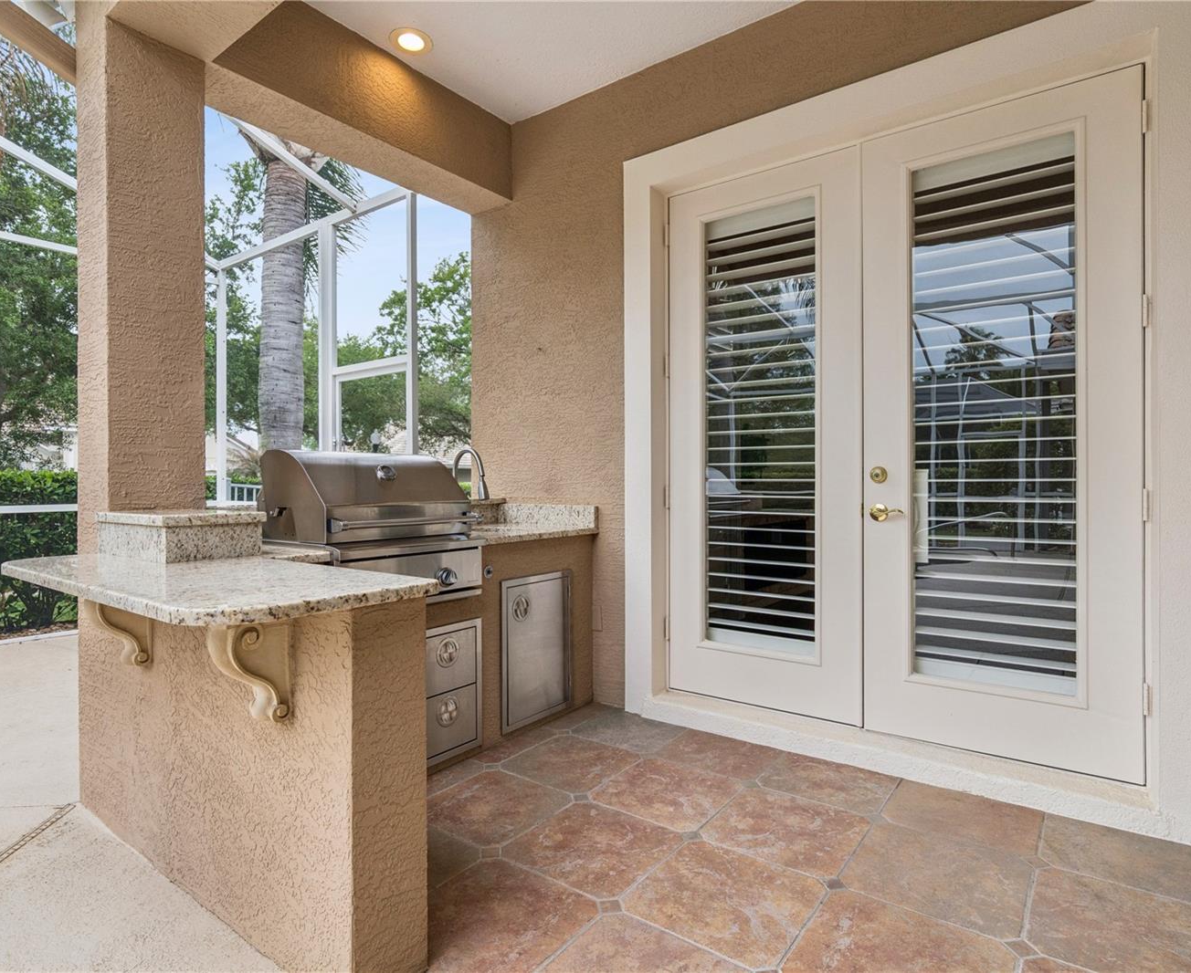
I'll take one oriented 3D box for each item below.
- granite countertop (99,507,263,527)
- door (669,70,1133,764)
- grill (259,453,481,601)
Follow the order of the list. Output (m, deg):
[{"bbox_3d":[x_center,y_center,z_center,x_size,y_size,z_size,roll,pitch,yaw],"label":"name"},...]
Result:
[{"bbox_3d":[-1.339,0.103,2.111,0.482,0.034,0.322,0,0,35],"label":"granite countertop"},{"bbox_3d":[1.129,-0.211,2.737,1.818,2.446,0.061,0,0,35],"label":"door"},{"bbox_3d":[-0.861,0.163,2.559,0.578,0.599,0.719,0,0,35],"label":"grill"}]

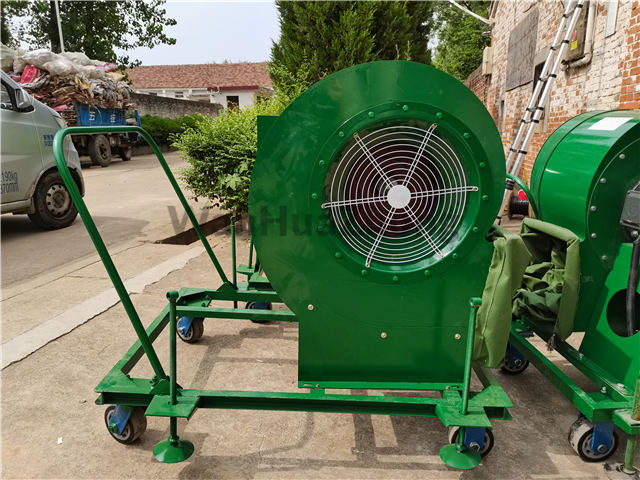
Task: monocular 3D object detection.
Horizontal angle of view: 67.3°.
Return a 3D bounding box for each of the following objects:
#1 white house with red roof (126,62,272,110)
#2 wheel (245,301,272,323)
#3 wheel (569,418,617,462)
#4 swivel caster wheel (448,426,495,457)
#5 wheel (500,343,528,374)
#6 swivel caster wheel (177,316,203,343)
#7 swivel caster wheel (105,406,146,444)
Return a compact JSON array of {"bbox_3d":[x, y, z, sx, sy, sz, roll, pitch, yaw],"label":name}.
[{"bbox_3d":[-7.083,-8.737,30.000,12.500,4.500,6.800,8,15,23],"label":"white house with red roof"},{"bbox_3d":[-0.338,0.372,2.700,0.158,0.178,0.078,5,14,13],"label":"wheel"},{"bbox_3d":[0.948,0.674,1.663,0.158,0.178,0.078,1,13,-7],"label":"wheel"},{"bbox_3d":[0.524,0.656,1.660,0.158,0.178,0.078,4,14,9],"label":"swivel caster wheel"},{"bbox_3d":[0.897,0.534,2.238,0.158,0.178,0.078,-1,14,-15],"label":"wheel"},{"bbox_3d":[-0.652,0.426,2.422,0.158,0.178,0.078,13,17,38],"label":"swivel caster wheel"},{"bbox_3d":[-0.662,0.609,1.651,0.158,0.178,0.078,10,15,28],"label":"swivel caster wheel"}]

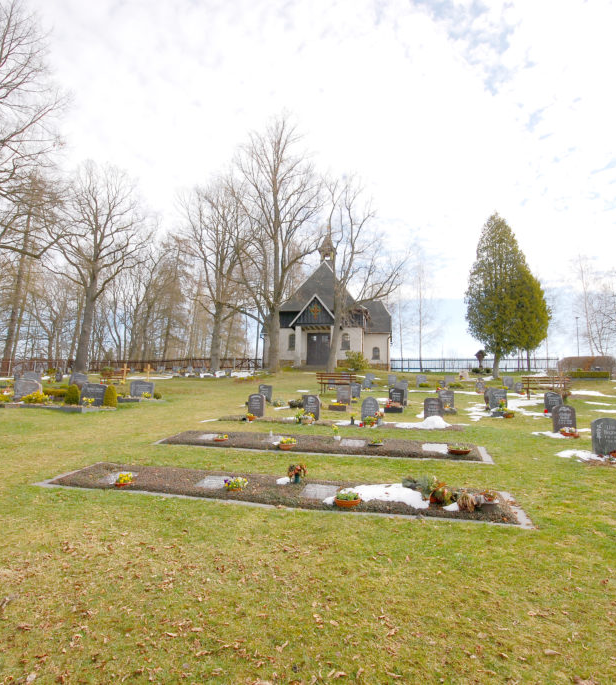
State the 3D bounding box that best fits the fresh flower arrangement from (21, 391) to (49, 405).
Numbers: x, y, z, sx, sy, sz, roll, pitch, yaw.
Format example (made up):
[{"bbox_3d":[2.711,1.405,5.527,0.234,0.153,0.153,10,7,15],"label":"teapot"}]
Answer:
[{"bbox_3d":[-10.370,2.080,16.225,0.980,0.470,0.600,-1,-7,20],"label":"fresh flower arrangement"}]

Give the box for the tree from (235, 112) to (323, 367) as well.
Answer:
[{"bbox_3d":[-2.270,-8.011,33.300,7.400,21.000,7.200,0,-8,11],"label":"tree"}]

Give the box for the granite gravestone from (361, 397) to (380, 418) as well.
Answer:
[{"bbox_3d":[1.554,1.653,10.637,0.430,0.620,0.130,-1,-7,13],"label":"granite gravestone"}]

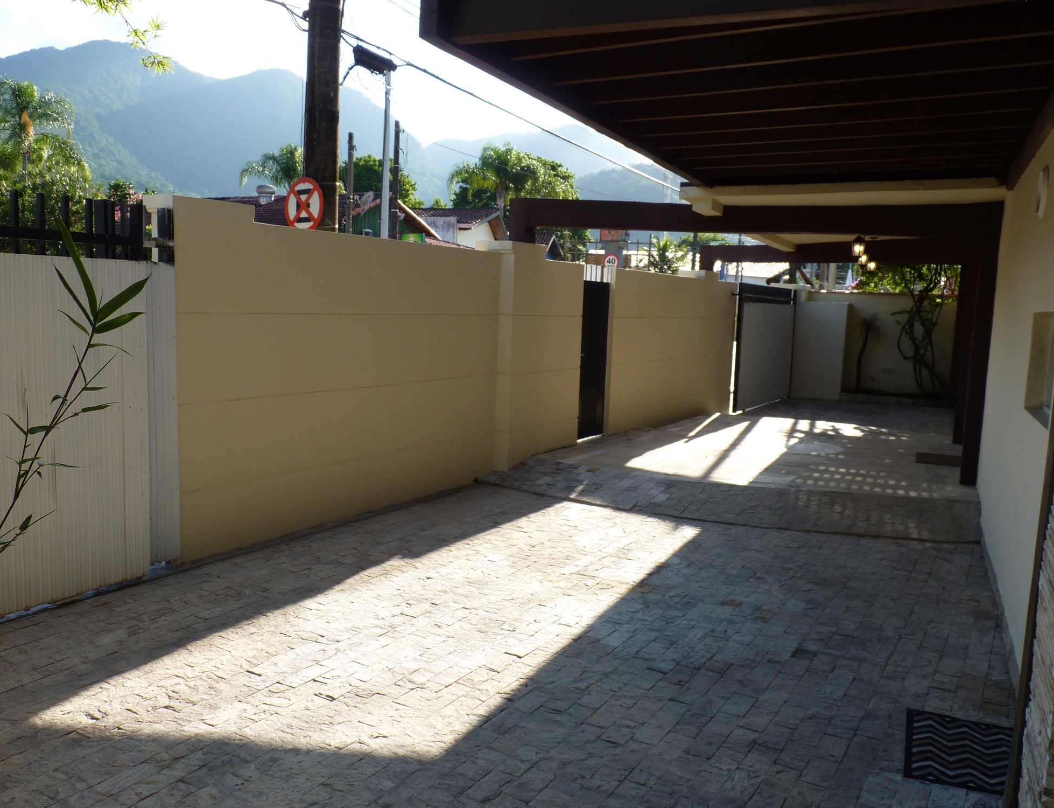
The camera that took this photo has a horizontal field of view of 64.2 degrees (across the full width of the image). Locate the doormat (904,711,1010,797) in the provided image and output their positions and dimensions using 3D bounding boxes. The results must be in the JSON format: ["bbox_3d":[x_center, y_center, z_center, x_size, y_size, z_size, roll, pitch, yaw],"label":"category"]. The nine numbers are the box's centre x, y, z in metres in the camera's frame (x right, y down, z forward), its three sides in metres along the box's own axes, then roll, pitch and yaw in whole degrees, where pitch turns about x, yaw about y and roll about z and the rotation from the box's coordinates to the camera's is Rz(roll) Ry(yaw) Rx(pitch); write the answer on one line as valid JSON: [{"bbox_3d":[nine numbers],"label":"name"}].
[{"bbox_3d":[1.685,1.335,3.226,0.420,0.012,0.580,5,8,24],"label":"doormat"}]

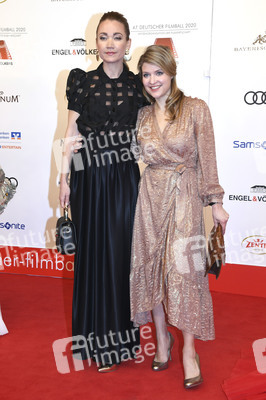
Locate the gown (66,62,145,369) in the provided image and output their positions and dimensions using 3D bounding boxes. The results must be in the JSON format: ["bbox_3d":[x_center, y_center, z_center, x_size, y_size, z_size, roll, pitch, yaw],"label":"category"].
[{"bbox_3d":[-0.127,0.083,3.100,0.460,1.490,0.380,1,6,0],"label":"gown"}]

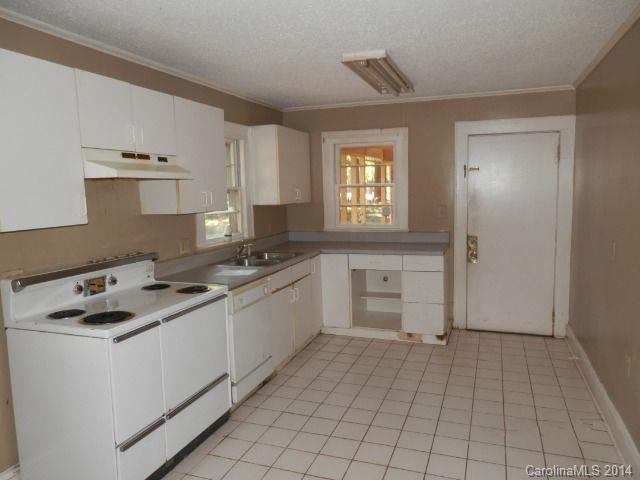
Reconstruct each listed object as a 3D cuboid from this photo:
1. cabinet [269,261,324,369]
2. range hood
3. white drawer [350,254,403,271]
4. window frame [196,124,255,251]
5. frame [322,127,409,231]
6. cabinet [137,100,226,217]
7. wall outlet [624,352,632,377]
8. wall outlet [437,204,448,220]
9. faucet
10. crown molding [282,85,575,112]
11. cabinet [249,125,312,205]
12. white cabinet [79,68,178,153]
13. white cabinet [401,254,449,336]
[{"bbox_3d":[-0.473,0.622,4.480,0.613,0.859,1.102,1,7,21],"label":"cabinet"},{"bbox_3d":[-1.167,-0.442,2.778,0.479,0.163,0.764,1,7,21],"label":"range hood"},{"bbox_3d":[0.616,0.195,4.732,0.536,0.144,0.447,1,7,21],"label":"white drawer"},{"bbox_3d":[-0.884,-0.531,4.258,0.099,1.124,0.962,1,7,21],"label":"window frame"},{"bbox_3d":[0.501,-0.654,5.157,0.976,1.113,0.099,1,7,21],"label":"frame"},{"bbox_3d":[-0.989,-0.596,3.421,0.321,0.782,0.611,1,7,21],"label":"cabinet"},{"bbox_3d":[1.681,0.680,2.527,0.012,0.115,0.074,1,7,21],"label":"wall outlet"},{"bbox_3d":[1.296,-0.296,4.869,0.075,0.119,0.016,1,7,21],"label":"wall outlet"},{"bbox_3d":[-0.674,0.078,4.277,0.149,0.169,0.238,1,7,21],"label":"faucet"},{"bbox_3d":[0.974,-1.461,4.791,3.003,0.042,0.040,1,7,21],"label":"crown molding"},{"bbox_3d":[-0.406,-0.790,5.029,0.301,0.785,0.827,1,7,21],"label":"cabinet"},{"bbox_3d":[-1.232,-0.715,2.765,0.321,0.390,0.762,1,7,21],"label":"white cabinet"},{"bbox_3d":[1.097,0.506,4.675,0.417,0.770,0.608,1,7,21],"label":"white cabinet"}]

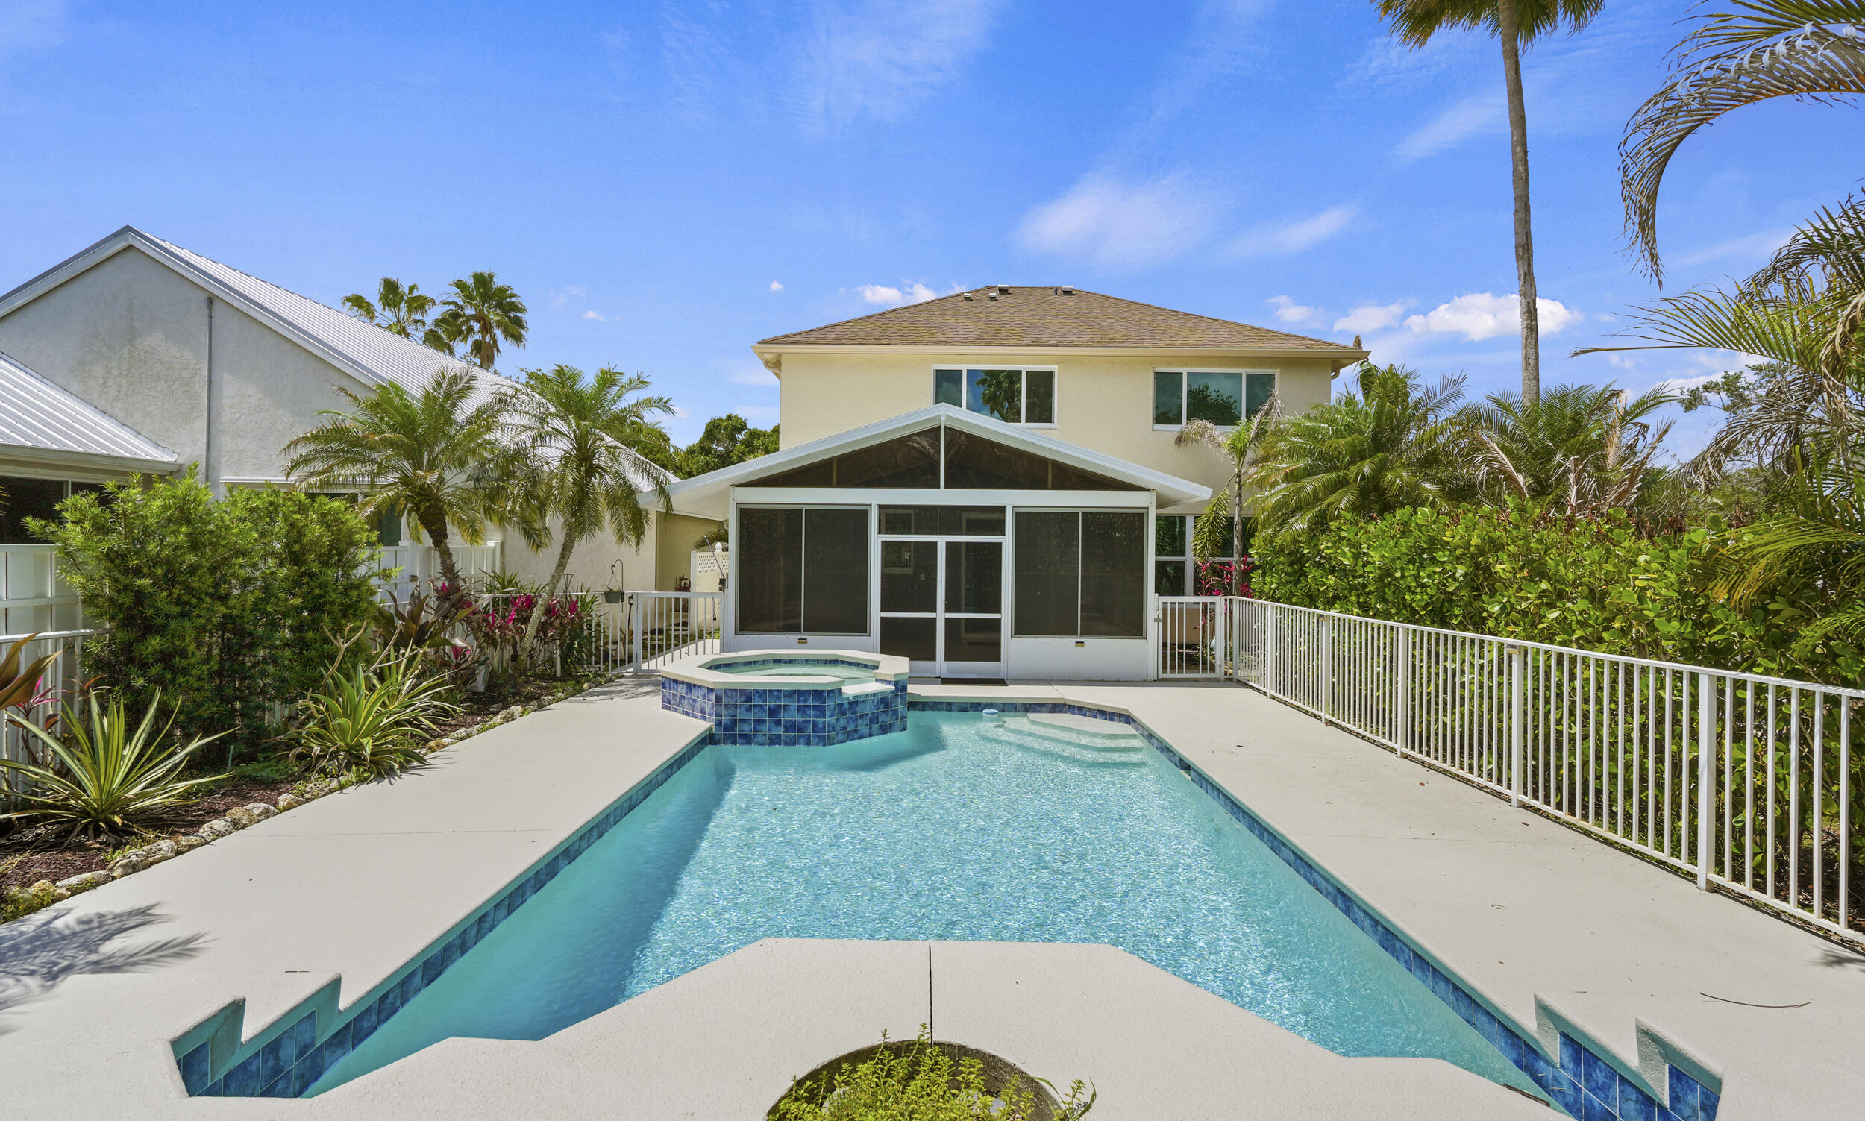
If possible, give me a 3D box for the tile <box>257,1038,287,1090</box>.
[{"bbox_3d":[-2.327,1.785,2.945,0.014,0.148,0.148,1,0,0],"label":"tile"}]

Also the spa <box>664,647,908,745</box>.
[{"bbox_3d":[-1.698,1.604,10.037,2.840,0.655,2.930,1,0,0],"label":"spa"}]

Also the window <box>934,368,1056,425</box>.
[{"bbox_3d":[1.229,-3.284,16.643,2.474,1.243,0.120,1,0,0],"label":"window"}]

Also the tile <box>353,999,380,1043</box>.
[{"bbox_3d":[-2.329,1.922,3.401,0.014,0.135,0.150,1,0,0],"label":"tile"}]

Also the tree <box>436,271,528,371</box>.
[{"bbox_3d":[-16.309,-4.490,29.955,3.323,11.941,3.323,1,0,0],"label":"tree"}]

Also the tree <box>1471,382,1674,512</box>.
[{"bbox_3d":[8.086,-0.226,10.515,2.566,4.067,2.566,1,0,0],"label":"tree"}]

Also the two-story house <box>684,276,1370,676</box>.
[{"bbox_3d":[2.281,-2.591,18.822,12.280,8.680,13.950,1,0,0],"label":"two-story house"}]

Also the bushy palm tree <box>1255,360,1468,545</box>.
[{"bbox_3d":[6.432,-0.596,12.511,3.252,4.759,3.252,1,0,0],"label":"bushy palm tree"}]

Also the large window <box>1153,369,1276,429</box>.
[{"bbox_3d":[5.634,-3.225,16.651,2.503,1.243,0.120,1,0,0],"label":"large window"}]

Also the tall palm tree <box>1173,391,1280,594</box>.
[{"bbox_3d":[5.140,-0.564,14.508,1.886,4.654,1.886,1,0,0],"label":"tall palm tree"}]

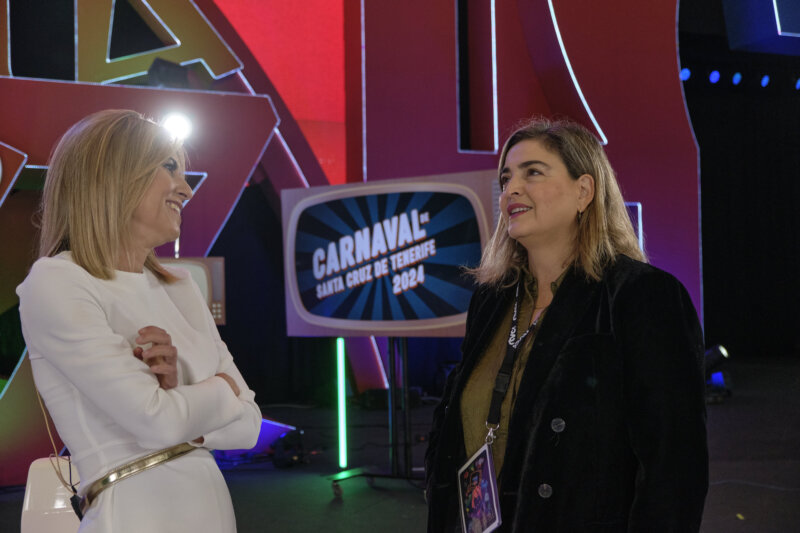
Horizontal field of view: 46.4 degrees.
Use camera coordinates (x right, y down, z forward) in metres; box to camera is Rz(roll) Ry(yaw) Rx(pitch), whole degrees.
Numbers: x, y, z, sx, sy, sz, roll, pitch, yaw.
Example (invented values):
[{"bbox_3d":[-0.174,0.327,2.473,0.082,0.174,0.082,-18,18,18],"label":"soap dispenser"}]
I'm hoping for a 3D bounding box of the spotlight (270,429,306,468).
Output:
[{"bbox_3d":[-0.836,1.369,7.000,0.230,0.290,0.240,-1,-1,24],"label":"spotlight"}]

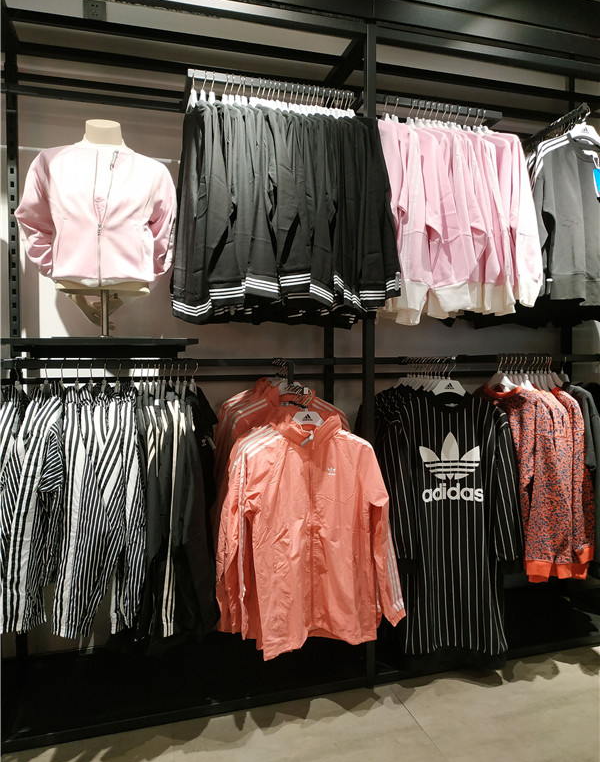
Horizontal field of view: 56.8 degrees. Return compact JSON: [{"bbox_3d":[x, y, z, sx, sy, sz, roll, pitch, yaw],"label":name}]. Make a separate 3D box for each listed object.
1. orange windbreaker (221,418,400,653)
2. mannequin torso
[{"bbox_3d":[0.035,0.489,1.840,0.590,0.750,0.210,-1,2,-16],"label":"orange windbreaker"},{"bbox_3d":[-0.689,-0.593,1.930,0.360,0.620,0.220,-1,2,-16],"label":"mannequin torso"}]

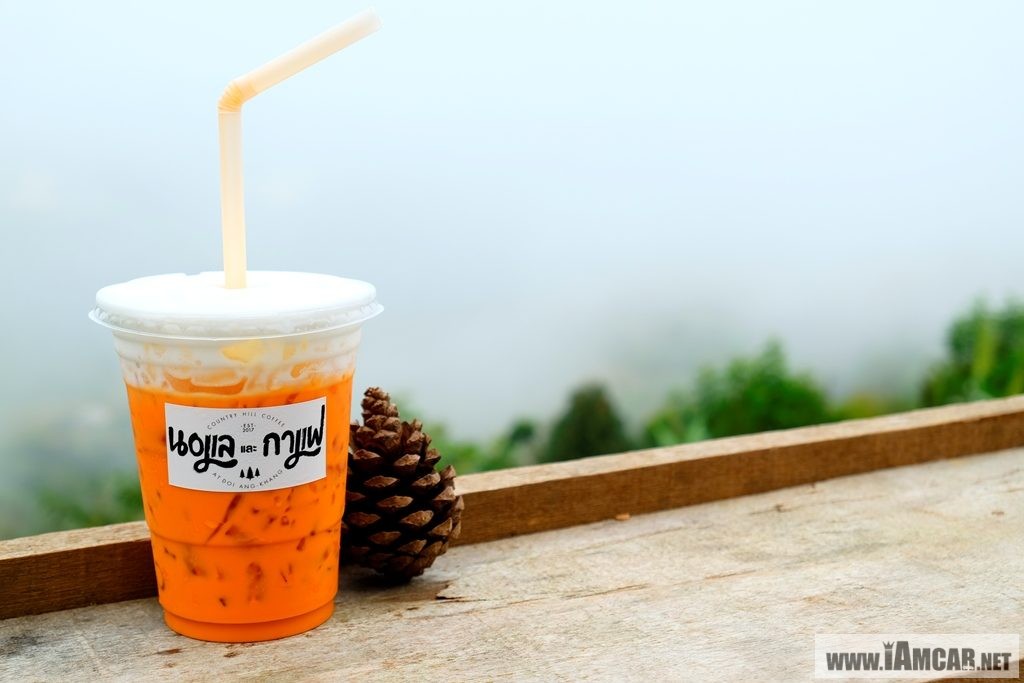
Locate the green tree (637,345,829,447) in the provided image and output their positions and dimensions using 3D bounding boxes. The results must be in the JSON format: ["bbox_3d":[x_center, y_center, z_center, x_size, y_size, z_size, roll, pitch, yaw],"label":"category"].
[{"bbox_3d":[2.170,0.950,14.200,1.900,2.000,1.800,0,11,0],"label":"green tree"}]

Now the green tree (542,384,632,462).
[{"bbox_3d":[0.940,1.600,18.200,1.300,2.200,1.300,0,11,0],"label":"green tree"}]

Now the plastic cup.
[{"bbox_3d":[-0.096,0.040,0.520,0.101,0.118,0.101,-2,11,-10],"label":"plastic cup"}]

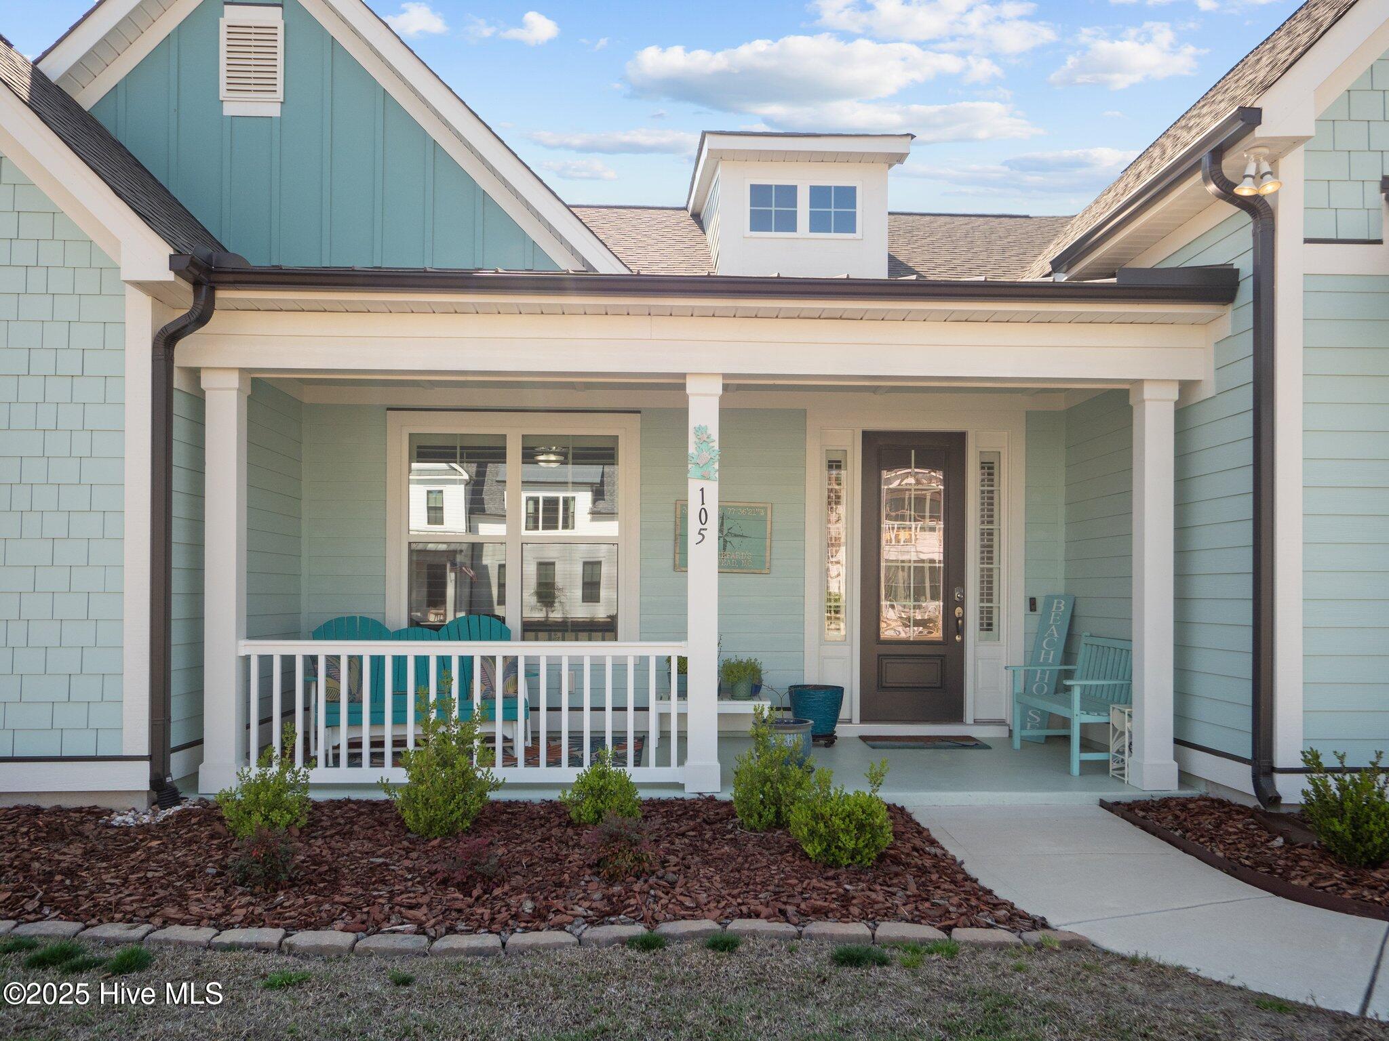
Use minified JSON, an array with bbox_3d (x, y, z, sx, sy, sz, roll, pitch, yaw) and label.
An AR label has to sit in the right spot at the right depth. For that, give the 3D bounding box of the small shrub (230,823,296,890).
[{"bbox_3d":[-1.980,1.550,5.150,0.325,0.310,0.300,0,-1,-3],"label":"small shrub"}]

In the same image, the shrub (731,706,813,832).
[{"bbox_3d":[0.414,1.334,6.040,0.440,0.675,0.420,0,-1,-3],"label":"shrub"}]

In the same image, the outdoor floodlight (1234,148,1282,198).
[{"bbox_3d":[3.061,-1.894,6.100,0.250,0.270,0.190,0,-2,-2],"label":"outdoor floodlight"}]

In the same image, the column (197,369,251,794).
[{"bbox_3d":[-2.731,0.356,6.540,0.207,2.440,0.207,0,-1,-3],"label":"column"}]

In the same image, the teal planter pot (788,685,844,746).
[{"bbox_3d":[0.932,1.495,8.570,0.425,0.445,0.425,0,-1,0],"label":"teal planter pot"}]

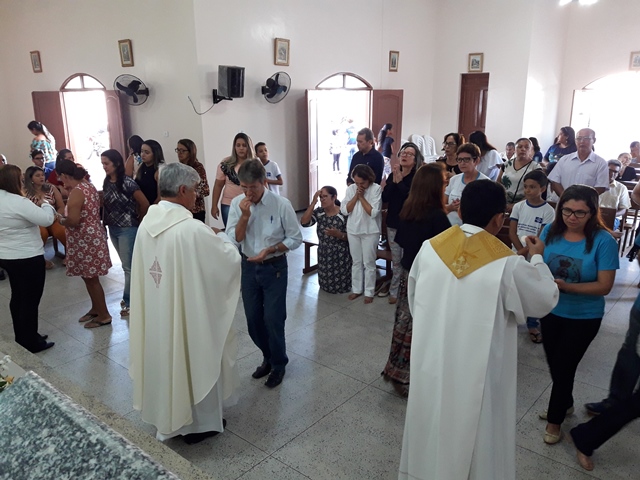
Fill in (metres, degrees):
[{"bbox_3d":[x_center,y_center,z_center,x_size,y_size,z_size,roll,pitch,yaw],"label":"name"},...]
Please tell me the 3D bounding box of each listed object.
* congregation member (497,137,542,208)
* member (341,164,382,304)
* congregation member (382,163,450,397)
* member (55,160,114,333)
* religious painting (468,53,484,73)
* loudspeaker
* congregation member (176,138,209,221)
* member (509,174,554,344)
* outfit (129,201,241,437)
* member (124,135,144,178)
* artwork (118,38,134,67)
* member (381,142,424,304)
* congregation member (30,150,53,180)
[{"bbox_3d":[2.148,-0.331,5.728,0.480,1.570,0.320,11,19,35],"label":"congregation member"},{"bbox_3d":[0.422,-0.059,5.289,0.440,1.380,0.360,7,16,24],"label":"member"},{"bbox_3d":[0.672,0.274,3.538,0.480,1.610,0.420,15,22,43],"label":"congregation member"},{"bbox_3d":[-2.074,0.042,4.683,0.480,1.513,0.440,-9,17,-29],"label":"member"},{"bbox_3d":[3.543,-4.019,11.750,0.340,0.410,0.040,13,20,38],"label":"religious painting"},{"bbox_3d":[-1.267,-2.254,7.385,0.250,0.420,0.290,21,25,36],"label":"loudspeaker"},{"bbox_3d":[-1.409,-0.316,5.849,0.450,1.602,0.300,11,18,36],"label":"congregation member"},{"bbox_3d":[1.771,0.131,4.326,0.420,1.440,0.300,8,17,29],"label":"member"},{"bbox_3d":[-0.737,0.451,3.107,0.620,1.460,0.560,9,18,31],"label":"outfit"},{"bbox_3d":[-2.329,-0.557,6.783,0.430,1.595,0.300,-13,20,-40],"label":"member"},{"bbox_3d":[-3.201,-3.083,8.557,0.340,0.420,0.060,12,22,39],"label":"artwork"},{"bbox_3d":[0.789,-0.152,5.118,0.450,1.590,0.380,11,19,35],"label":"member"},{"bbox_3d":[-3.904,-0.606,7.354,0.600,1.290,0.450,13,20,38],"label":"congregation member"}]

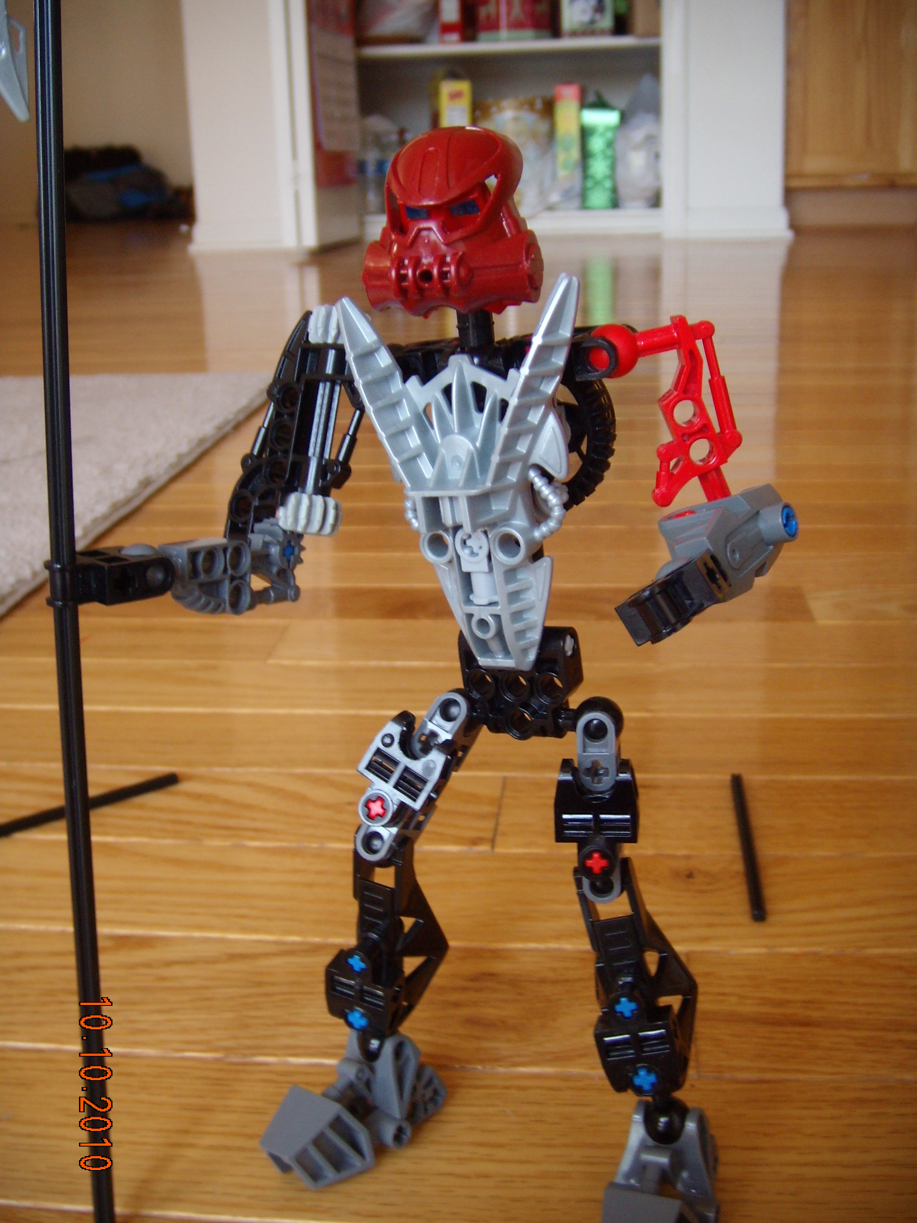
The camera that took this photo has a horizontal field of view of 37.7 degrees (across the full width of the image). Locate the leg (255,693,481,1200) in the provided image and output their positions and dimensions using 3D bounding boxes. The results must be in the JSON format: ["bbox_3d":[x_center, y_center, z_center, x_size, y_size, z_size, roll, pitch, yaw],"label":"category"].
[{"bbox_3d":[-0.018,0.074,0.300,0.030,0.109,0.052,14,24,38],"label":"leg"}]

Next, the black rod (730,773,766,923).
[{"bbox_3d":[0.095,0.075,0.442,0.005,0.005,0.096,0,19,7],"label":"black rod"}]

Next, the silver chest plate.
[{"bbox_3d":[0.005,-0.024,0.265,0.048,0.079,0.028,0,18,21],"label":"silver chest plate"}]

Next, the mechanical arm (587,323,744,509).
[{"bbox_3d":[0.039,-0.037,0.252,0.029,0.038,0.018,3,20,14],"label":"mechanical arm"}]

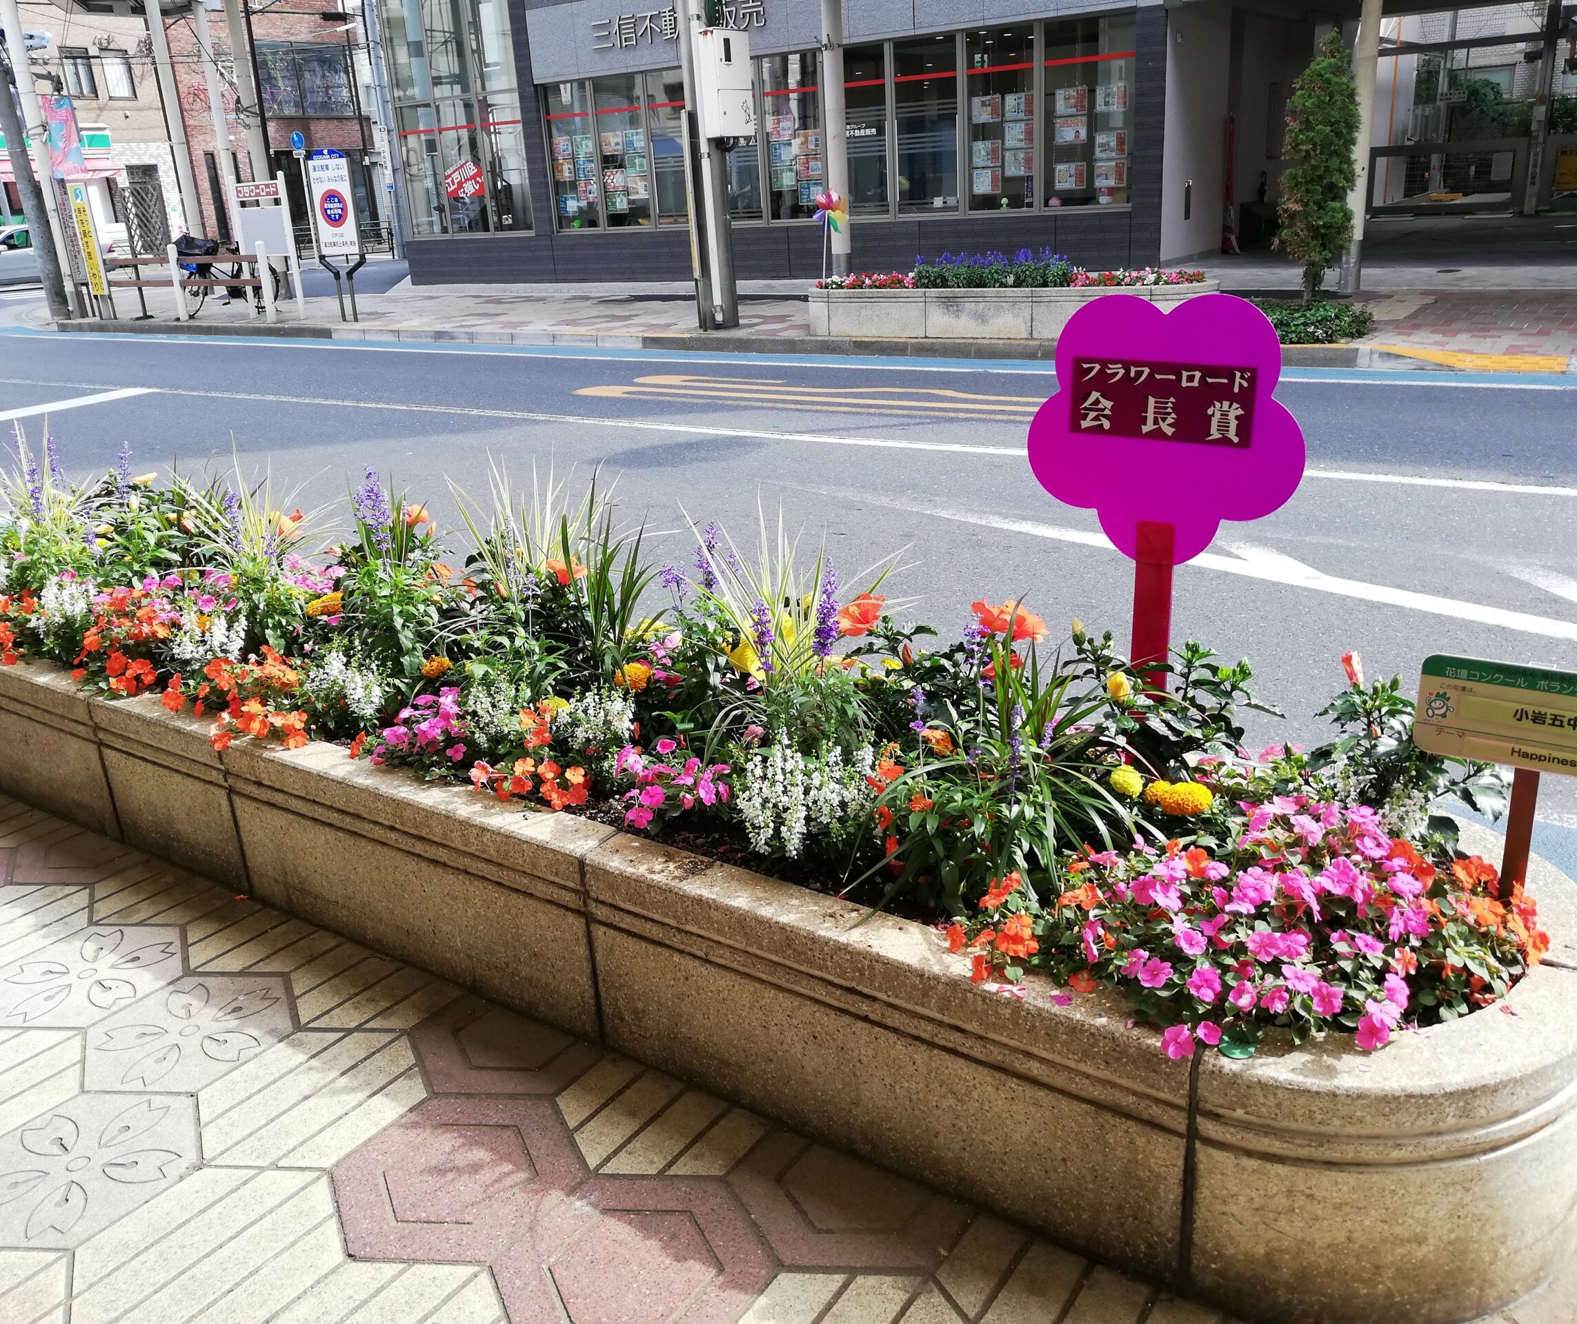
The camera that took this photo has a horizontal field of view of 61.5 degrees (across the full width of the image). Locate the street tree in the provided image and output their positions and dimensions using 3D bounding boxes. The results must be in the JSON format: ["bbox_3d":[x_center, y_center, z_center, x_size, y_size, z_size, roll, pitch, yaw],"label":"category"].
[{"bbox_3d":[3.861,-3.458,9.668,0.540,2.080,0.540,11,25,34],"label":"street tree"}]

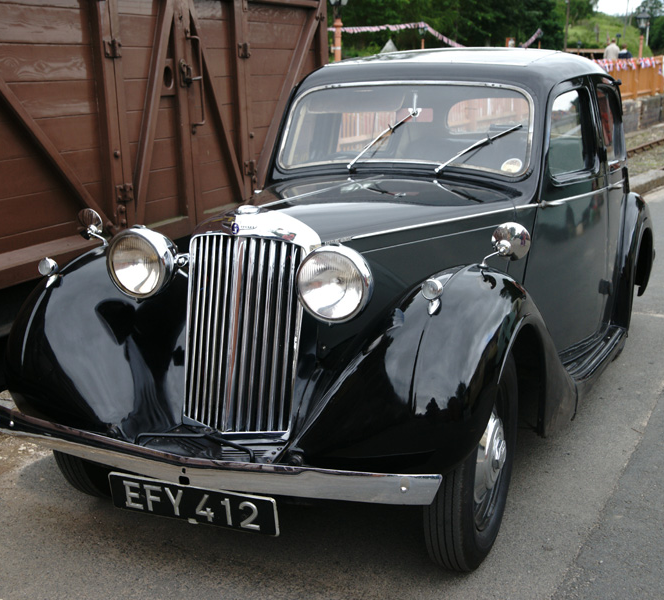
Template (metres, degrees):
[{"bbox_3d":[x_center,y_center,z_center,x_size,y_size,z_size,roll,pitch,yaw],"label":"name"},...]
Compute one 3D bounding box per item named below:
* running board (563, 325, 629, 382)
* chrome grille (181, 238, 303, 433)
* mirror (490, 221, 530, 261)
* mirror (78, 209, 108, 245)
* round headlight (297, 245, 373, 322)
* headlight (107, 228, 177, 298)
[{"bbox_3d":[1.025,0.235,4.038,0.185,0.080,0.950,5,14,26],"label":"running board"},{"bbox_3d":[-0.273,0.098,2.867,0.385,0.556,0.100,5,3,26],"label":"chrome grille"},{"bbox_3d":[0.491,-0.160,2.735,0.108,0.108,0.055,5,18,26],"label":"mirror"},{"bbox_3d":[-0.810,-0.254,3.360,0.110,0.112,0.055,5,18,26],"label":"mirror"},{"bbox_3d":[0.028,-0.057,2.722,0.213,0.213,0.165,5,16,26],"label":"round headlight"},{"bbox_3d":[-0.548,-0.123,3.005,0.213,0.213,0.165,5,16,26],"label":"headlight"}]

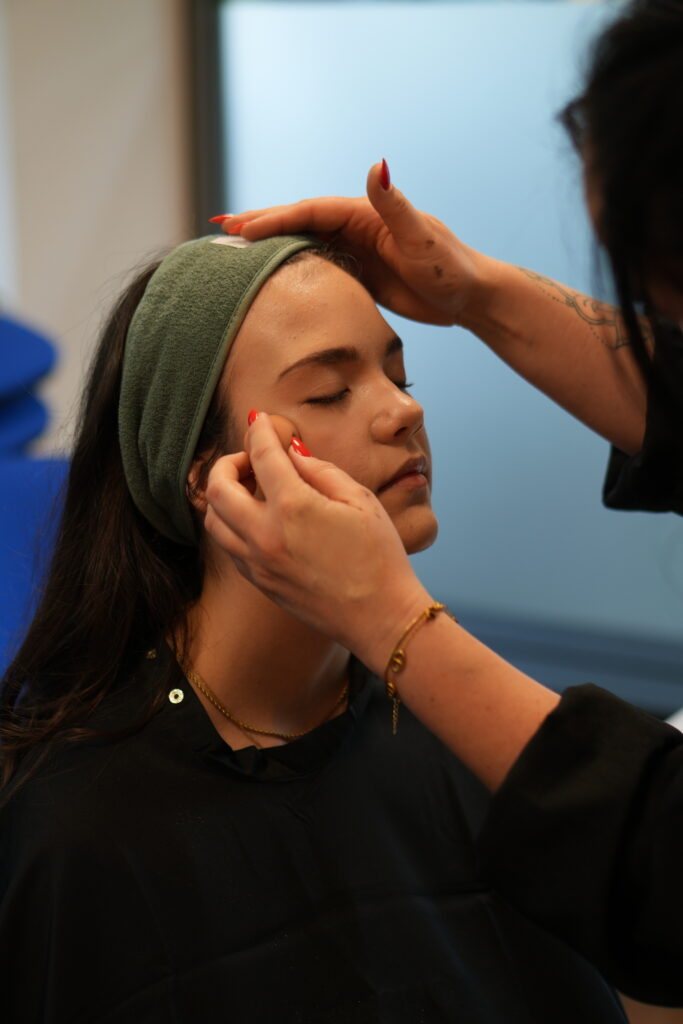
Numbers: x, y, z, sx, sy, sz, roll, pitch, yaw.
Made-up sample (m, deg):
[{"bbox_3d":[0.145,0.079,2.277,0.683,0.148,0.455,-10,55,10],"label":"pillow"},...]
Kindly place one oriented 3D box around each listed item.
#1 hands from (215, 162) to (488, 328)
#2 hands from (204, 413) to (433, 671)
[{"bbox_3d":[0.007,-0.160,1.280,0.165,0.083,0.090,16,16,3],"label":"hands"},{"bbox_3d":[-0.014,0.019,1.200,0.090,0.158,0.078,-30,-12,-10],"label":"hands"}]

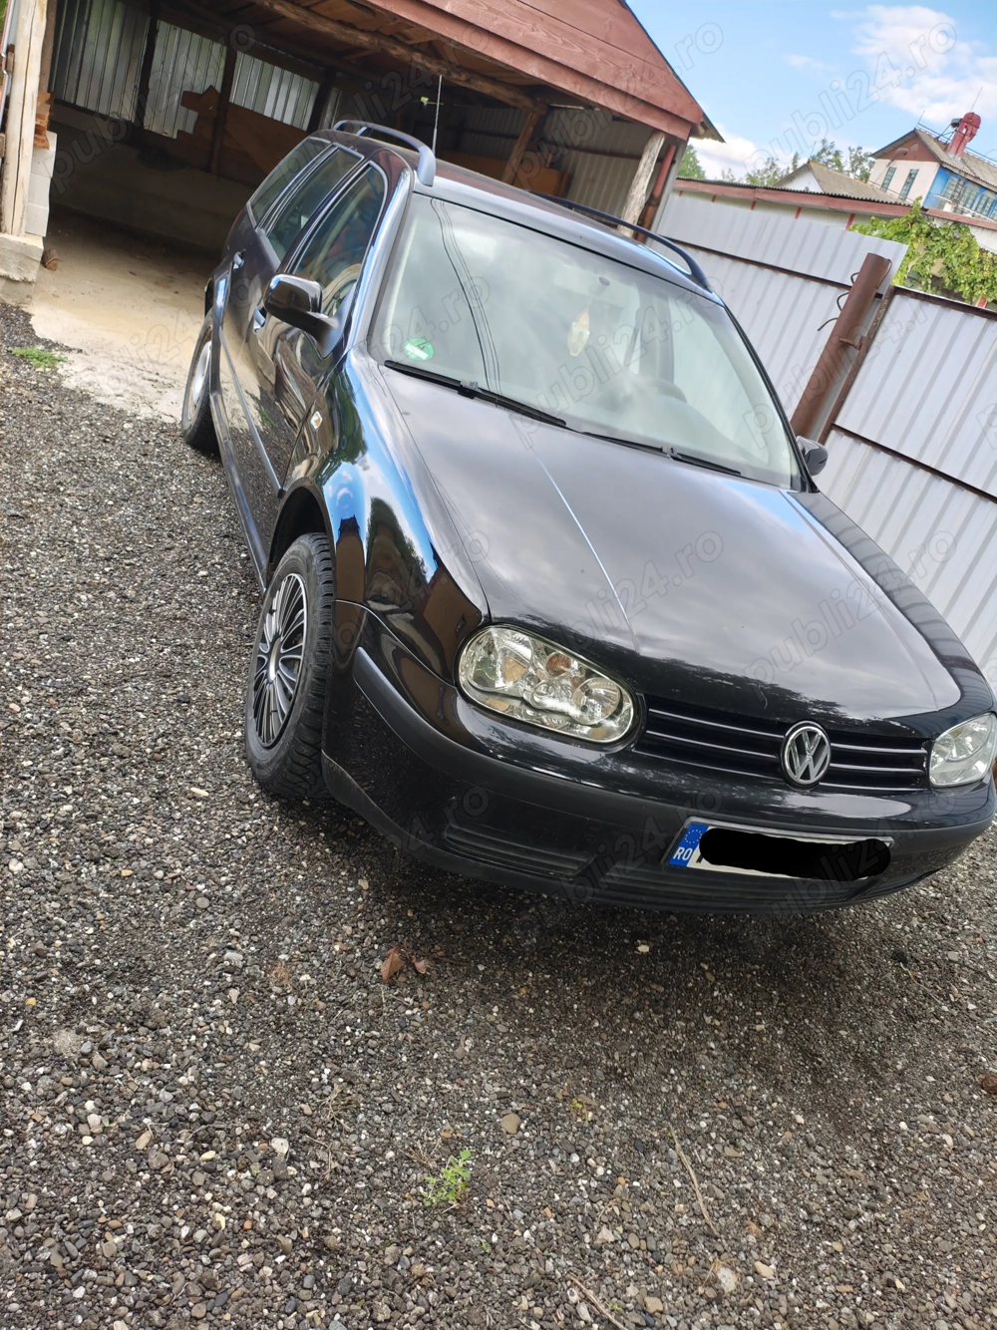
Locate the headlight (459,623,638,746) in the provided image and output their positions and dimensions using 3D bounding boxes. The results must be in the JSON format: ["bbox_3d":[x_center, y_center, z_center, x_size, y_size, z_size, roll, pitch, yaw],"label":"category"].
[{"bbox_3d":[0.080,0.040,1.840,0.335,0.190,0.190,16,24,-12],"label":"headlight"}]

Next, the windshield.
[{"bbox_3d":[0.305,-0.951,2.918,1.380,0.120,0.770,9,62,-26],"label":"windshield"}]

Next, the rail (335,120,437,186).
[{"bbox_3d":[-0.467,-1.906,3.645,0.075,0.125,1.860,9,26,-26],"label":"rail"}]

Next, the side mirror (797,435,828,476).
[{"bbox_3d":[1.012,-0.701,3.348,0.200,0.150,0.130,9,26,-26],"label":"side mirror"}]

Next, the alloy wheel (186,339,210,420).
[{"bbox_3d":[-1.258,-1.249,4.432,0.160,0.405,0.405,9,26,-26],"label":"alloy wheel"}]

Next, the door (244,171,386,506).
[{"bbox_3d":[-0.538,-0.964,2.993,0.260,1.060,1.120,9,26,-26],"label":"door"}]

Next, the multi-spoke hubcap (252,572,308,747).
[{"bbox_3d":[-0.464,-0.006,2.395,0.160,0.410,0.410,8,27,-28],"label":"multi-spoke hubcap"}]

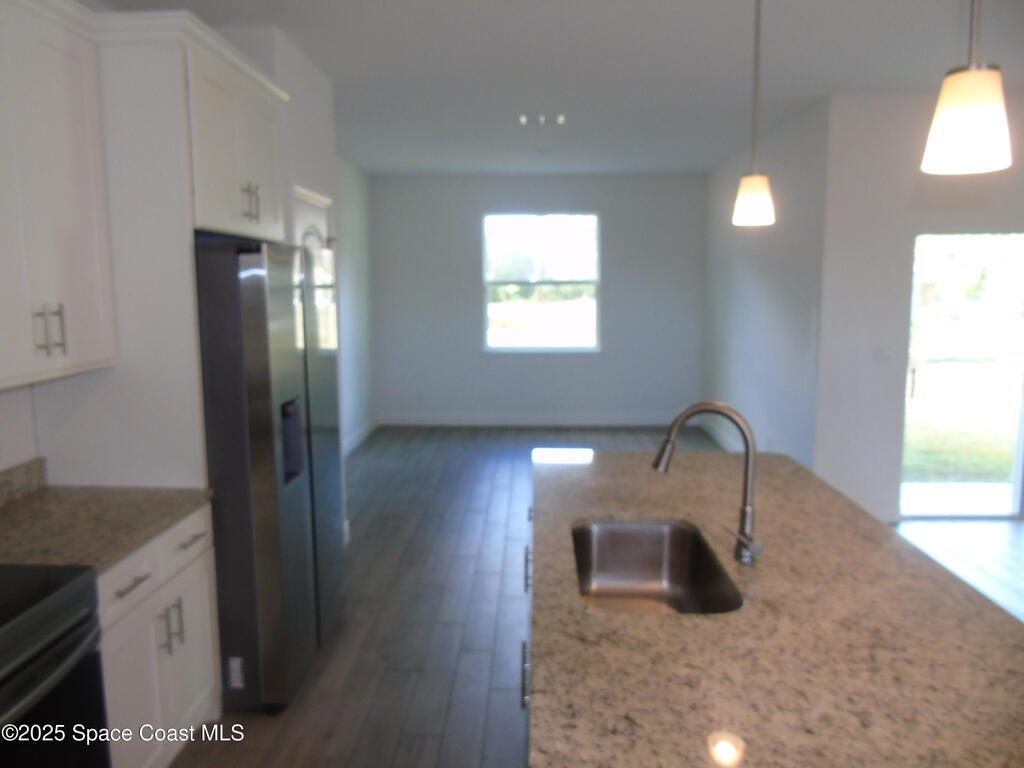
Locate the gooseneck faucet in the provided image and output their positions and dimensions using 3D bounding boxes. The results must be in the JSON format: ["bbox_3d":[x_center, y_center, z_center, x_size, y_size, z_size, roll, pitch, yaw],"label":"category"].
[{"bbox_3d":[0.502,0.261,1.897,0.272,0.422,0.090,0,7,2],"label":"gooseneck faucet"}]

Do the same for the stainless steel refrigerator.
[{"bbox_3d":[-1.262,0.328,3.195,0.825,1.778,0.910,0,7,2],"label":"stainless steel refrigerator"}]

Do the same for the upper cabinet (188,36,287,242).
[{"bbox_3d":[-1.398,-0.922,3.031,0.625,0.640,0.950,0,7,2],"label":"upper cabinet"}]

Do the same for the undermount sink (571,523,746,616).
[{"bbox_3d":[0.353,0.570,1.952,0.375,0.215,0.670,0,7,2],"label":"undermount sink"}]

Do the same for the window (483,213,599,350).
[{"bbox_3d":[0.342,-1.180,8.573,1.355,1.585,0.120,0,7,2],"label":"window"}]

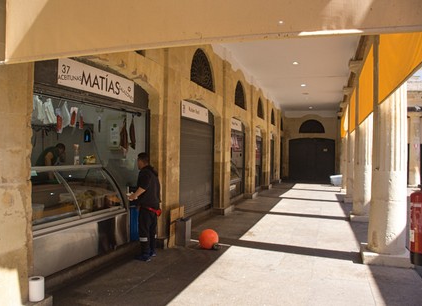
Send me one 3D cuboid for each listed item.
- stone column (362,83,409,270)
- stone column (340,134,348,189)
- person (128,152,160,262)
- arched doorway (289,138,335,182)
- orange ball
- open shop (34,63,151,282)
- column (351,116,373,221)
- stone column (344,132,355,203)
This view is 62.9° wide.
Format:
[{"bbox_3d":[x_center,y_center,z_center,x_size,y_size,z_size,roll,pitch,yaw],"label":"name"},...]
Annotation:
[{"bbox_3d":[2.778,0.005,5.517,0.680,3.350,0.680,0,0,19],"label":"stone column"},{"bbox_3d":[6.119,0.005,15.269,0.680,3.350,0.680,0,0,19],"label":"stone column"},{"bbox_3d":[-1.060,0.830,5.550,0.450,1.700,0.480,0,0,24],"label":"person"},{"bbox_3d":[6.457,0.340,21.924,2.800,2.700,0.200,0,0,19],"label":"arched doorway"},{"bbox_3d":[-0.028,1.510,6.080,0.340,0.340,0.340,0,0,0],"label":"orange ball"},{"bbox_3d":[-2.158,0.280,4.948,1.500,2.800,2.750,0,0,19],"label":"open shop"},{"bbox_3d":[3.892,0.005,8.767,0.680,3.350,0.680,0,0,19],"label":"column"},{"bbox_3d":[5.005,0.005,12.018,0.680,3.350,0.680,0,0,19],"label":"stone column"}]

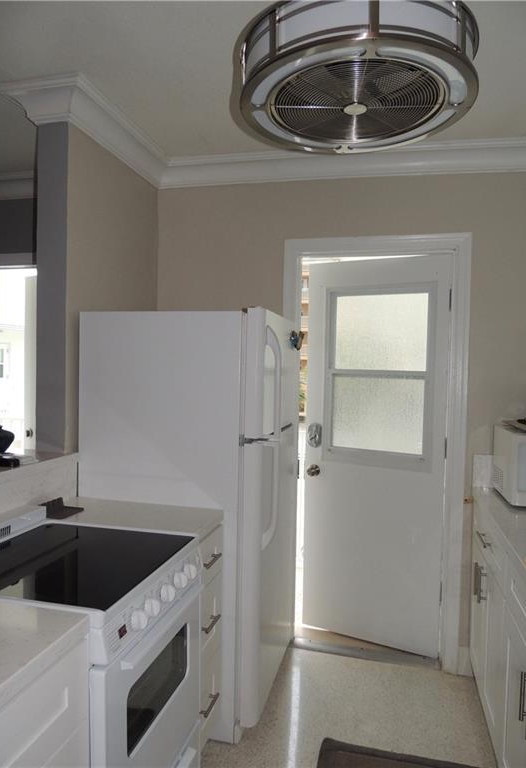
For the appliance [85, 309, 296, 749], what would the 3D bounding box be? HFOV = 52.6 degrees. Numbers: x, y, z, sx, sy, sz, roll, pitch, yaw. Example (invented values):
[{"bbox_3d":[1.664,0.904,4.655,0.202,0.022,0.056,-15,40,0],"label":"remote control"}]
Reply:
[{"bbox_3d":[-0.287,0.543,2.453,0.820,1.689,0.696,2,2,14],"label":"appliance"}]

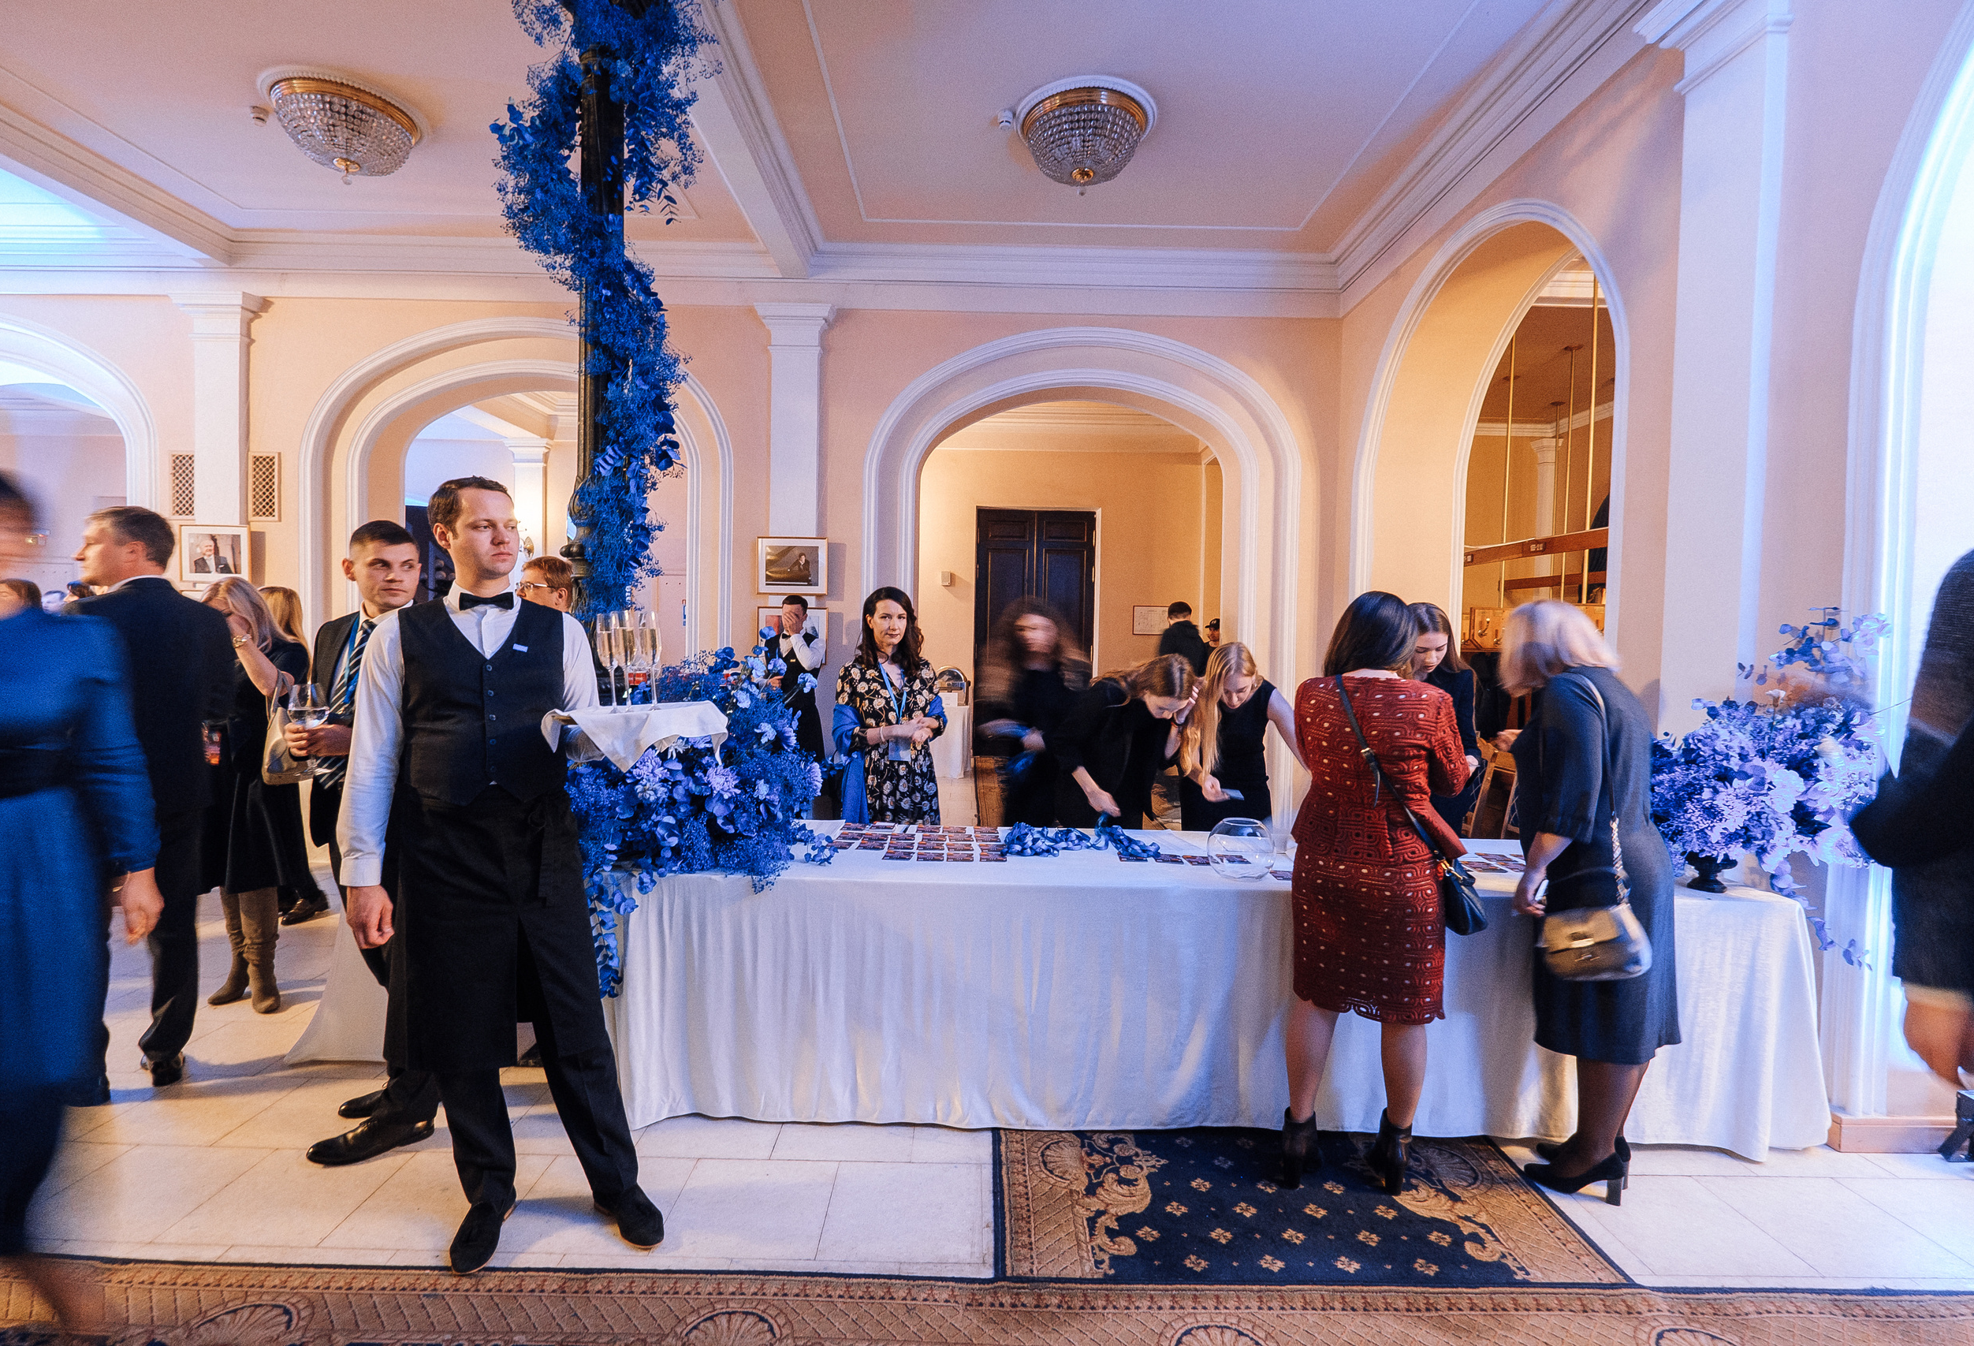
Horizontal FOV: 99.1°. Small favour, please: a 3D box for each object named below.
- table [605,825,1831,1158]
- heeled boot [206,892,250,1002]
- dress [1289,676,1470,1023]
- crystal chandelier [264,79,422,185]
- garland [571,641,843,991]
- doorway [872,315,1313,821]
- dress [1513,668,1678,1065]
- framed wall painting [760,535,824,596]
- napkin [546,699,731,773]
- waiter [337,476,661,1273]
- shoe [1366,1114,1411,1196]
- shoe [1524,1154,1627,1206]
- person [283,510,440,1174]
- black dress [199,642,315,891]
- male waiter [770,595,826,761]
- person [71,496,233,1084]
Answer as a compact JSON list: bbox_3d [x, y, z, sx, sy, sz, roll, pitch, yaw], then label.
[{"bbox_3d":[0.668,0.987,2.914,3.540,0.730,0.820,1,3,2],"label":"table"},{"bbox_3d":[-3.005,1.057,3.372,0.120,0.440,0.260,1,2,0],"label":"heeled boot"},{"bbox_3d":[1.083,0.465,2.388,0.450,0.920,0.350,2,3,27],"label":"dress"},{"bbox_3d":[-3.410,-2.787,4.479,0.630,0.380,0.630,1,2,0],"label":"crystal chandelier"},{"bbox_3d":[-0.942,0.465,2.852,0.950,1.120,0.750,1,3,0],"label":"garland"},{"bbox_3d":[0.699,-0.644,6.199,3.240,3.670,0.420,1,3,0],"label":"doorway"},{"bbox_3d":[1.620,0.521,2.254,0.420,1.100,0.430,4,4,43],"label":"dress"},{"bbox_3d":[-1.404,-0.772,6.084,0.510,0.420,0.035,1,2,0],"label":"framed wall painting"},{"bbox_3d":[-0.770,0.132,1.871,0.390,0.140,0.340,1,2,0],"label":"napkin"},{"bbox_3d":[-1.118,0.454,1.970,0.630,1.820,0.460,0,3,-27],"label":"waiter"},{"bbox_3d":[1.085,1.269,2.345,0.095,0.235,0.250,1,2,3],"label":"shoe"},{"bbox_3d":[1.572,1.326,2.266,0.235,0.145,0.085,2,3,28],"label":"shoe"},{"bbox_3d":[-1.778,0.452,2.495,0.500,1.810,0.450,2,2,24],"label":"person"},{"bbox_3d":[-2.782,0.367,3.231,0.430,0.990,0.340,2,3,26],"label":"black dress"},{"bbox_3d":[-1.297,0.338,5.728,0.500,1.750,0.370,1,2,10],"label":"male waiter"},{"bbox_3d":[-2.719,0.402,2.707,0.430,1.860,0.510,2,2,34],"label":"person"}]

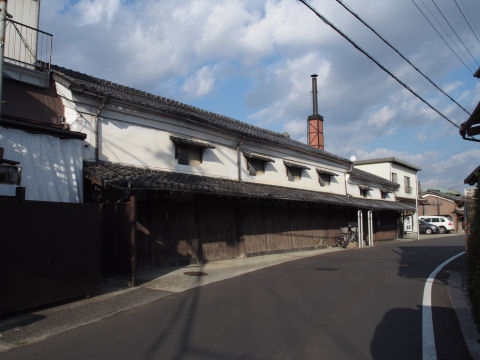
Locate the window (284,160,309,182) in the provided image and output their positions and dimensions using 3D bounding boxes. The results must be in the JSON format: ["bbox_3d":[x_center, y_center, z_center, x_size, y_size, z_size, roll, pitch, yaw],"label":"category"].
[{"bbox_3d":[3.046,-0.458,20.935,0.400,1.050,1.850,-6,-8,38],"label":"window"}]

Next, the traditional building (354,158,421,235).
[{"bbox_3d":[12.707,2.153,37.545,7.400,6.600,7.839,-6,-8,38],"label":"traditional building"}]

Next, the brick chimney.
[{"bbox_3d":[8.124,-2.726,40.530,1.250,17.077,1.250,-6,-8,38],"label":"brick chimney"}]

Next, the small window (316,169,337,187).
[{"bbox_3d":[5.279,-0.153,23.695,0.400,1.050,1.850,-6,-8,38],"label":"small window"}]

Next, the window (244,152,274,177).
[{"bbox_3d":[0.919,-0.731,18.302,0.400,1.050,1.850,-6,-8,38],"label":"window"}]

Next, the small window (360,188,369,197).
[{"bbox_3d":[9.147,0.937,28.530,0.250,0.720,1.300,-6,-8,38],"label":"small window"}]

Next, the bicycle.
[{"bbox_3d":[5.804,3.210,21.450,0.560,1.100,1.650,1,-7,-20],"label":"bicycle"}]

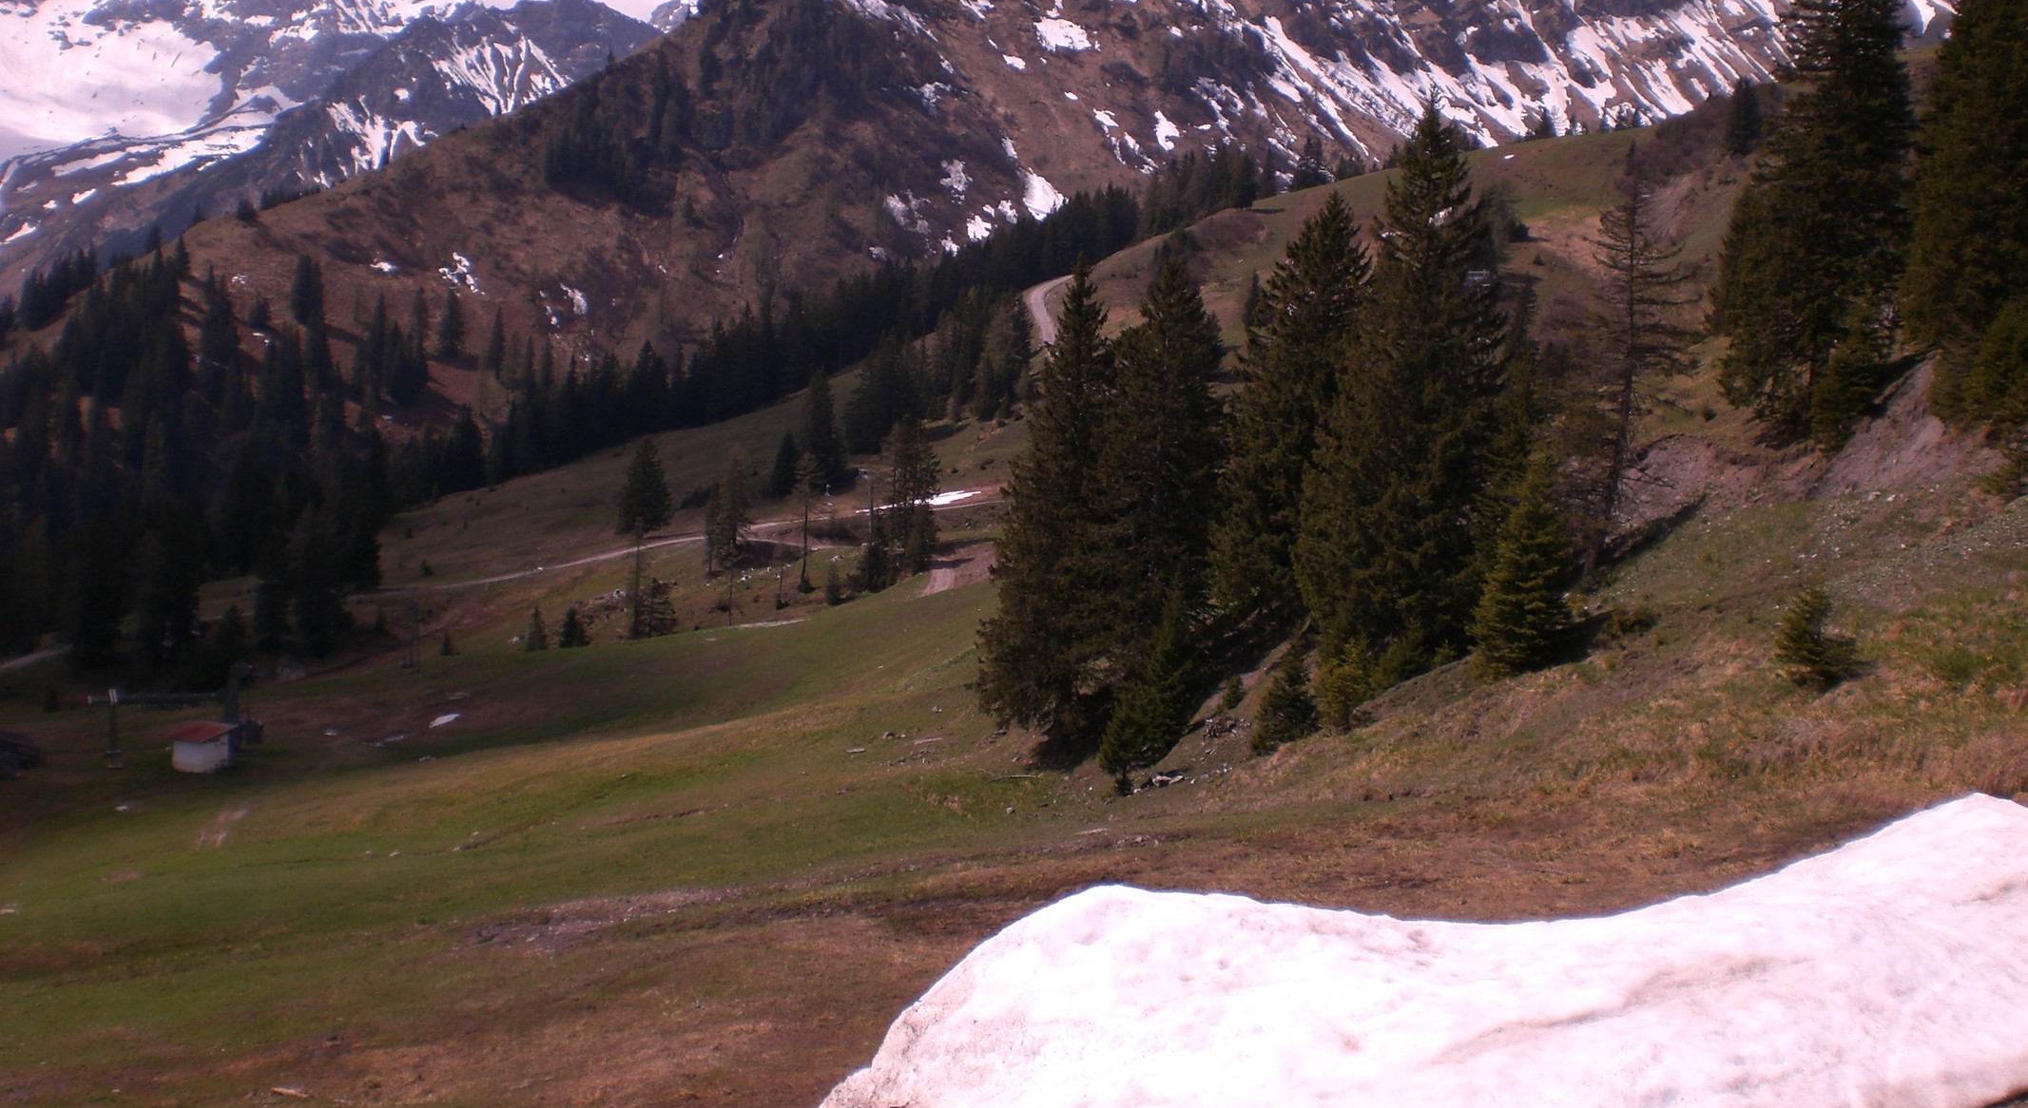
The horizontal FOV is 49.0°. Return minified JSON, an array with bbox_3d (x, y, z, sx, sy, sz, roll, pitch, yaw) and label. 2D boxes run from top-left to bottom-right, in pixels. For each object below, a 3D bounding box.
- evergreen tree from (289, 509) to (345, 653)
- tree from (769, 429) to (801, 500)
[{"bbox_3d":[-54.552,2.135,174.207,4.460,12.150,4.370,0,8,0],"label":"evergreen tree"},{"bbox_3d":[-26.224,-10.344,255.000,3.484,8.085,3.380,2,4,0],"label":"tree"}]

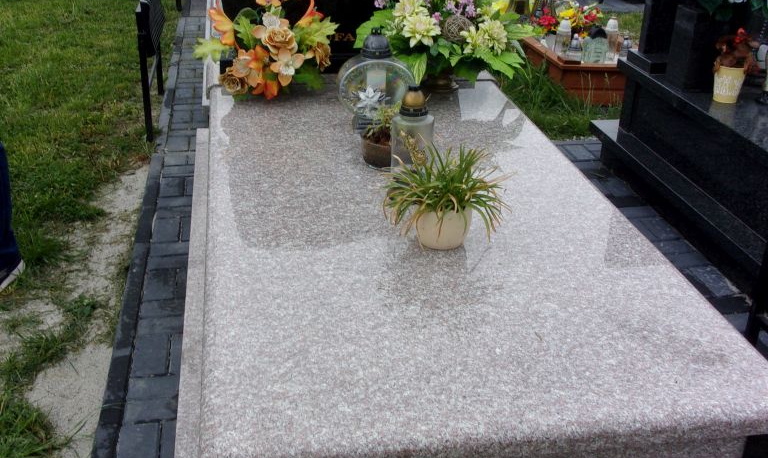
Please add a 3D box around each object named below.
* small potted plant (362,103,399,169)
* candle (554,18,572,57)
[{"bbox_3d":[-0.009,-0.275,2.405,0.115,0.160,0.115,-3,27,-10],"label":"small potted plant"},{"bbox_3d":[1.021,-1.095,4.704,0.103,0.215,0.103,-2,27,-10],"label":"candle"}]

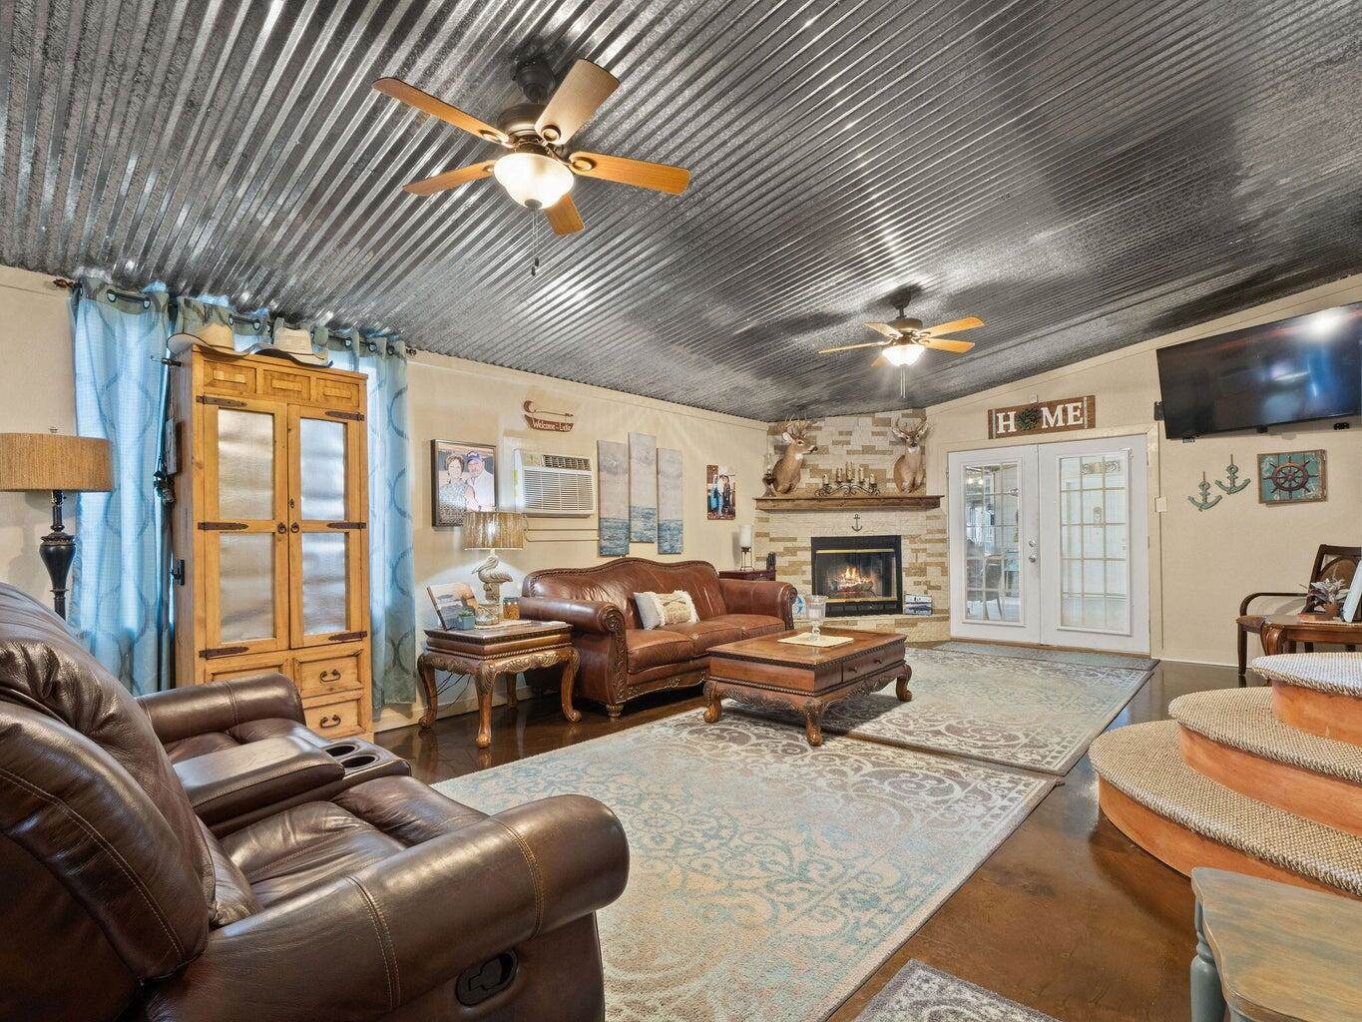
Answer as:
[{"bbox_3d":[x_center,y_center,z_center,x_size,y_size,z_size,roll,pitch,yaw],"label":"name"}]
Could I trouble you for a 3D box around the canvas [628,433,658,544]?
[{"bbox_3d":[-0.343,-0.198,5.530,0.030,0.955,0.339,-2,-1,39],"label":"canvas"}]

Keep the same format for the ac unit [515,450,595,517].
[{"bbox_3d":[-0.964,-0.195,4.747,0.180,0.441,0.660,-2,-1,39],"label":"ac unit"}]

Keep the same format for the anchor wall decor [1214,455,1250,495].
[{"bbox_3d":[4.540,-0.297,5.182,0.219,0.323,0.030,-2,-1,39],"label":"anchor wall decor"}]

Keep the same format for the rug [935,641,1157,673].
[{"bbox_3d":[3.393,1.361,5.991,1.790,0.012,0.540,-3,-3,38],"label":"rug"}]

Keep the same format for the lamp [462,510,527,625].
[{"bbox_3d":[-1.216,0.361,4.112,0.410,0.710,0.410,-3,-3,45],"label":"lamp"}]

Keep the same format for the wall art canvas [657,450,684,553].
[{"bbox_3d":[-0.102,-0.081,5.676,0.033,0.932,0.305,-3,-3,45],"label":"wall art canvas"}]

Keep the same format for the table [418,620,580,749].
[{"bbox_3d":[-1.141,1.023,3.915,0.670,0.620,0.670,-2,-1,39],"label":"table"}]

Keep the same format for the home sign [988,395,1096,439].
[{"bbox_3d":[3.635,-0.936,6.377,0.947,0.312,0.030,-3,-3,38],"label":"home sign"}]

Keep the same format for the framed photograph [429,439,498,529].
[{"bbox_3d":[-1.431,-0.173,4.185,0.050,0.540,0.440,-2,-1,39],"label":"framed photograph"}]

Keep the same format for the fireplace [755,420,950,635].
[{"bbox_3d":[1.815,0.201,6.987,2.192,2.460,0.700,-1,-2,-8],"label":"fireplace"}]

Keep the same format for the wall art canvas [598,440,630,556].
[{"bbox_3d":[-0.562,-0.097,5.210,0.033,0.926,0.302,-3,-3,45],"label":"wall art canvas"}]

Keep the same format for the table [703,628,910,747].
[{"bbox_3d":[0.867,1.097,4.145,0.760,0.460,1.260,-3,-3,45],"label":"table"}]

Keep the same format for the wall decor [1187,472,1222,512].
[{"bbox_3d":[4.404,-0.161,5.292,0.223,0.330,0.030,-2,-1,39],"label":"wall decor"}]

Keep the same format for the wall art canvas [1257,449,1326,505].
[{"bbox_3d":[4.807,-0.261,4.956,0.379,0.392,0.040,-2,-1,39],"label":"wall art canvas"}]

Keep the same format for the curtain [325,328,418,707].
[{"bbox_3d":[-1.797,0.059,3.628,0.120,2.124,0.467,-2,-1,39],"label":"curtain"}]

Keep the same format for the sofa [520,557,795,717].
[{"bbox_3d":[-0.076,0.882,5.027,0.866,0.990,2.260,-3,-3,45],"label":"sofa"}]

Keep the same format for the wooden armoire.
[{"bbox_3d":[-2.052,0.319,3.182,0.520,2.020,0.740,-3,-3,44],"label":"wooden armoire"}]

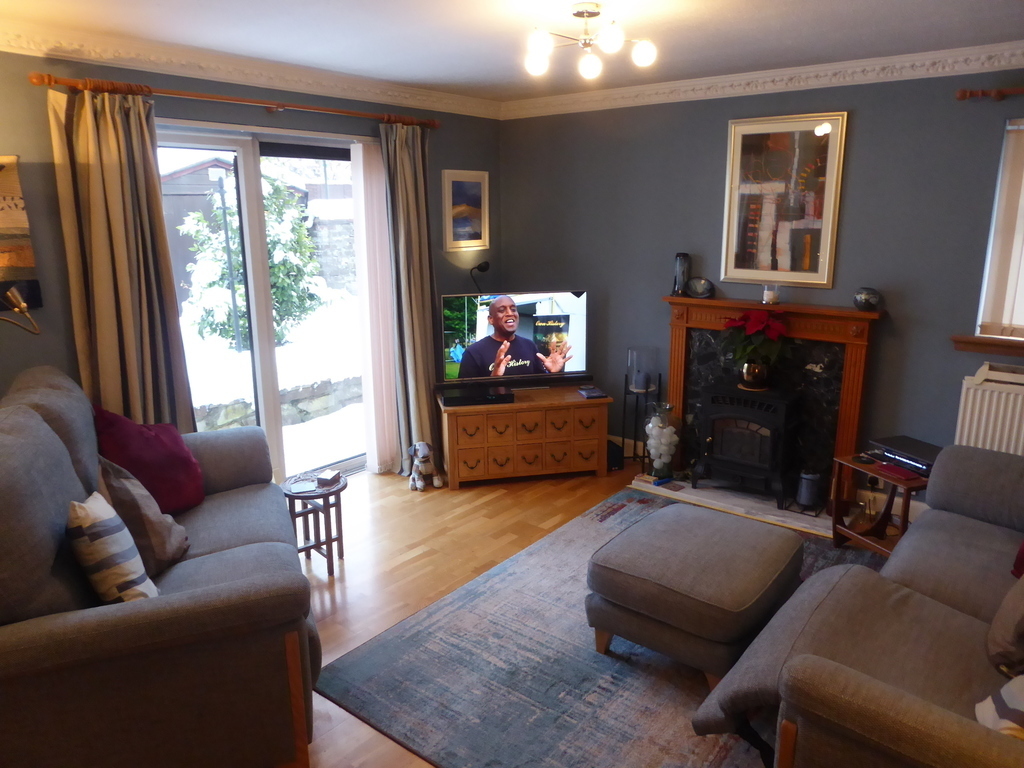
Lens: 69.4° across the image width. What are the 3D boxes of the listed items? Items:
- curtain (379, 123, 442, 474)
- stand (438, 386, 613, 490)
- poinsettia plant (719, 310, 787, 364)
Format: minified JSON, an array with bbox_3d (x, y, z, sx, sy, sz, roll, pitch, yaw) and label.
[{"bbox_3d":[-0.625,-0.471,4.625,0.145,2.150,0.410,10,17,36],"label":"curtain"},{"bbox_3d":[0.064,0.327,4.763,1.065,0.520,0.451,-3,14,-14],"label":"stand"},{"bbox_3d":[1.362,-0.256,4.154,0.340,0.280,0.320,11,17,39],"label":"poinsettia plant"}]

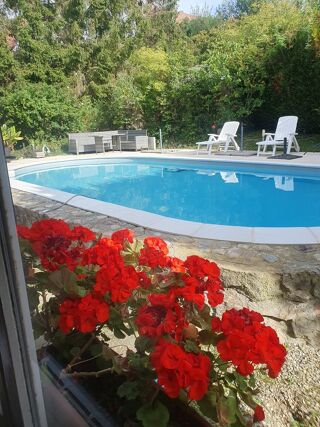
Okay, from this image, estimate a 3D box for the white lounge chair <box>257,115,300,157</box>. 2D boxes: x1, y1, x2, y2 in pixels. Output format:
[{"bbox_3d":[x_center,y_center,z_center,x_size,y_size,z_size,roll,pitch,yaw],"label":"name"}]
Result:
[{"bbox_3d":[3.168,-2.091,8.604,0.690,0.984,1.488,10,19,41],"label":"white lounge chair"}]

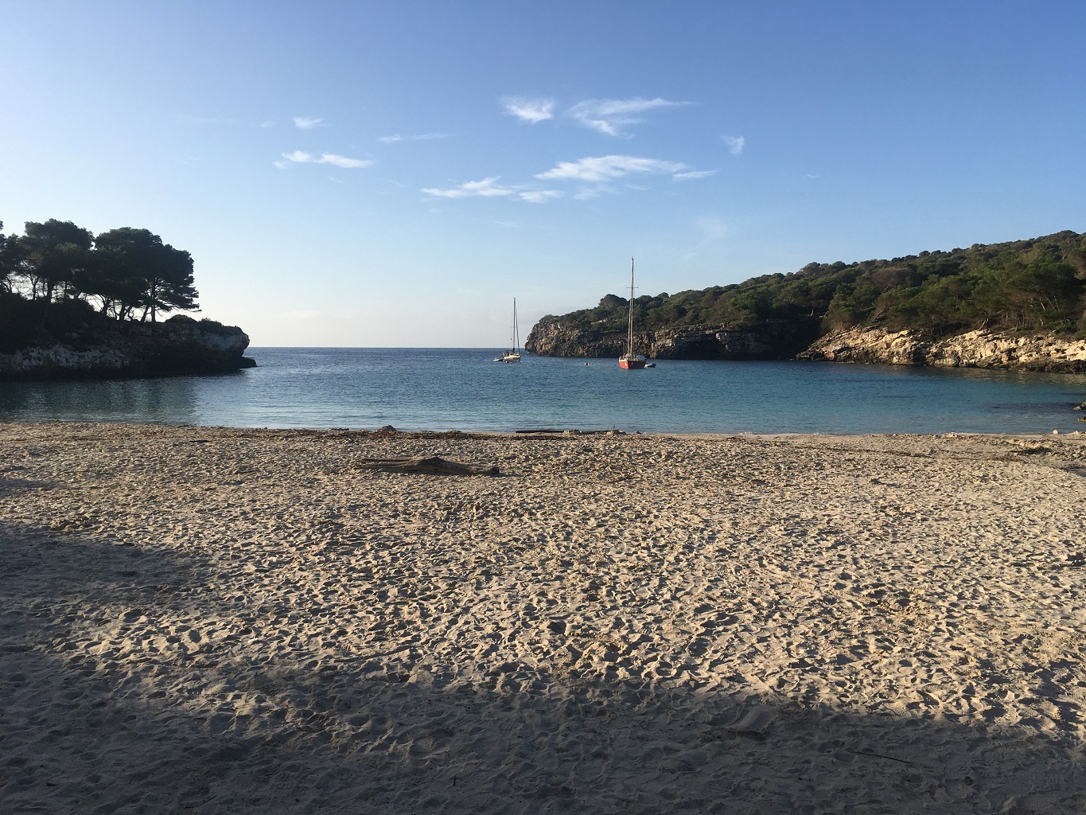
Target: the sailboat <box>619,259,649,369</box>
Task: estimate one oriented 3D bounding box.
[{"bbox_3d":[12.200,-12.900,124.000,3.600,14.900,11.000,1,4,10],"label":"sailboat"}]

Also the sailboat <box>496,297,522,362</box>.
[{"bbox_3d":[-5.500,-14.400,169.000,3.000,12.000,9.300,-1,4,-14],"label":"sailboat"}]

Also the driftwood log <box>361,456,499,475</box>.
[{"bbox_3d":[-1.770,0.890,13.900,2.150,0.270,0.500,1,4,17],"label":"driftwood log"}]

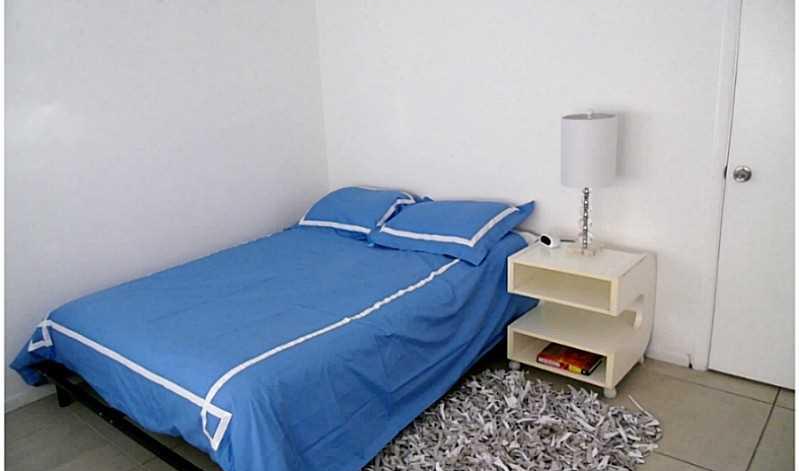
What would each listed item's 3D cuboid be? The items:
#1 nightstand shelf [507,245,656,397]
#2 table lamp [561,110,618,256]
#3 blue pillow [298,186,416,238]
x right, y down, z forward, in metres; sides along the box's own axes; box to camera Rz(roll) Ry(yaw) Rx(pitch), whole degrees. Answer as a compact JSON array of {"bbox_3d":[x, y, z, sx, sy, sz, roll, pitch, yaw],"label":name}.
[{"bbox_3d":[0.859,0.350,2.928,0.504,0.563,0.484,10,21,38],"label":"nightstand shelf"},{"bbox_3d":[0.823,-0.226,2.752,0.240,0.644,0.240,10,21,38],"label":"table lamp"},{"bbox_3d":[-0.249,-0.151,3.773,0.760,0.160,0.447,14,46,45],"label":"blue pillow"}]

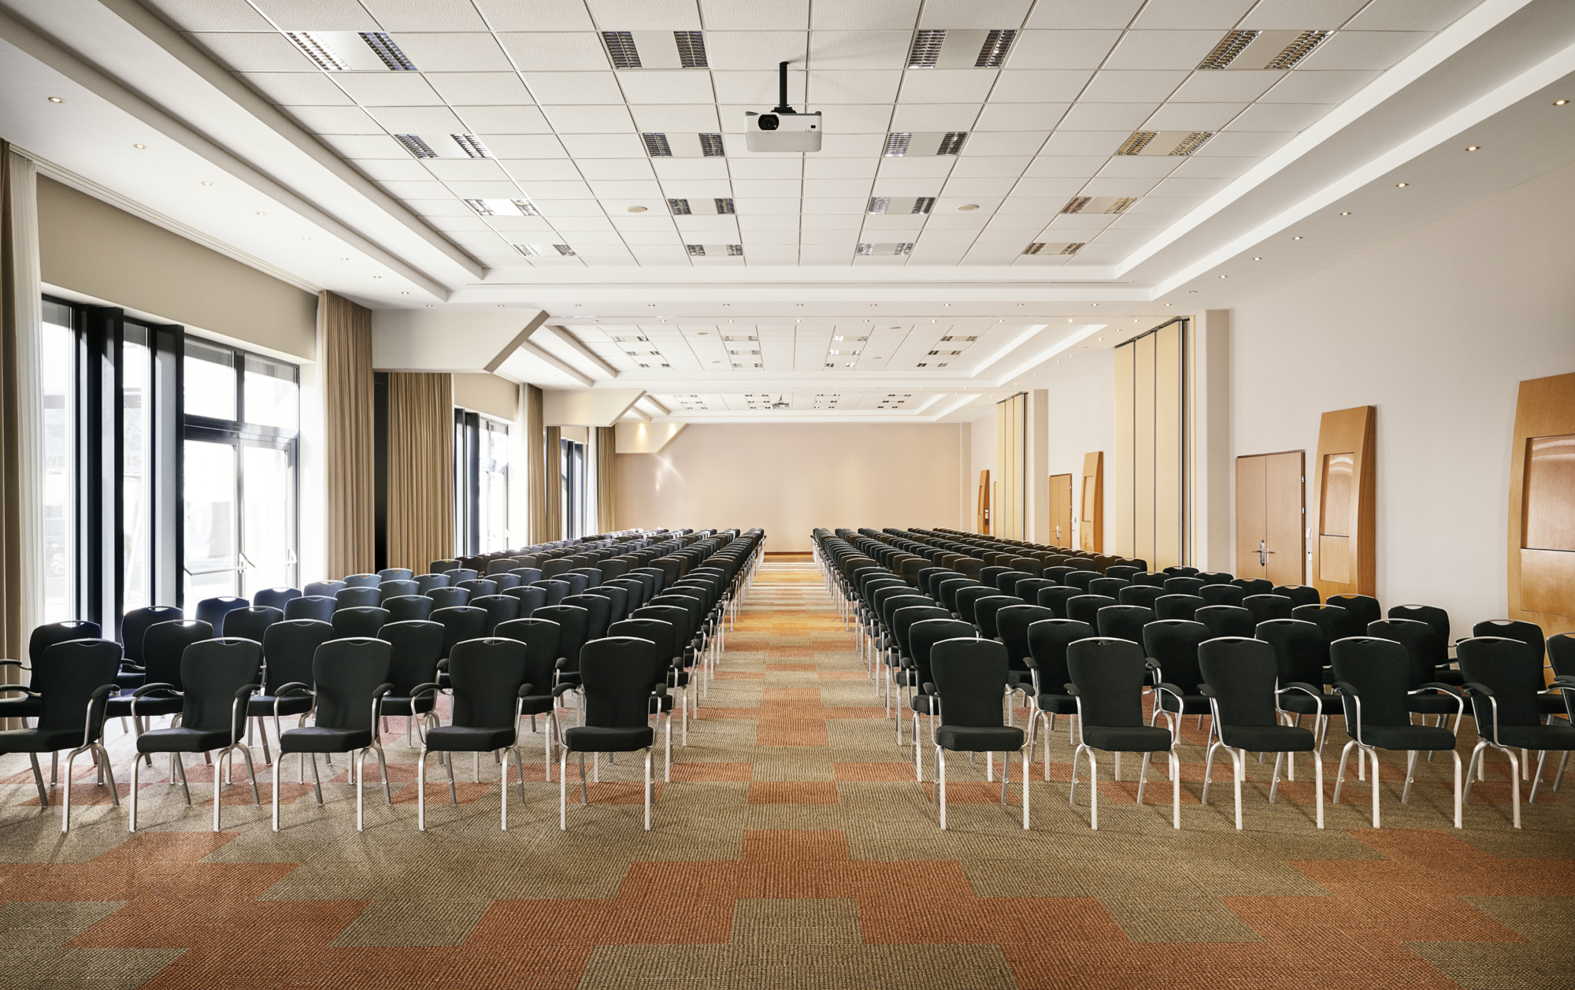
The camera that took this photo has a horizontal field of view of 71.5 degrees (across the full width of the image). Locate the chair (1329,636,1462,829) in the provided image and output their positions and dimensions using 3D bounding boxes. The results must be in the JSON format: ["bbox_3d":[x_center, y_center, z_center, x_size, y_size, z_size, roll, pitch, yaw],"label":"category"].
[{"bbox_3d":[3.224,1.243,5.862,0.580,0.925,0.570,0,0,0],"label":"chair"}]

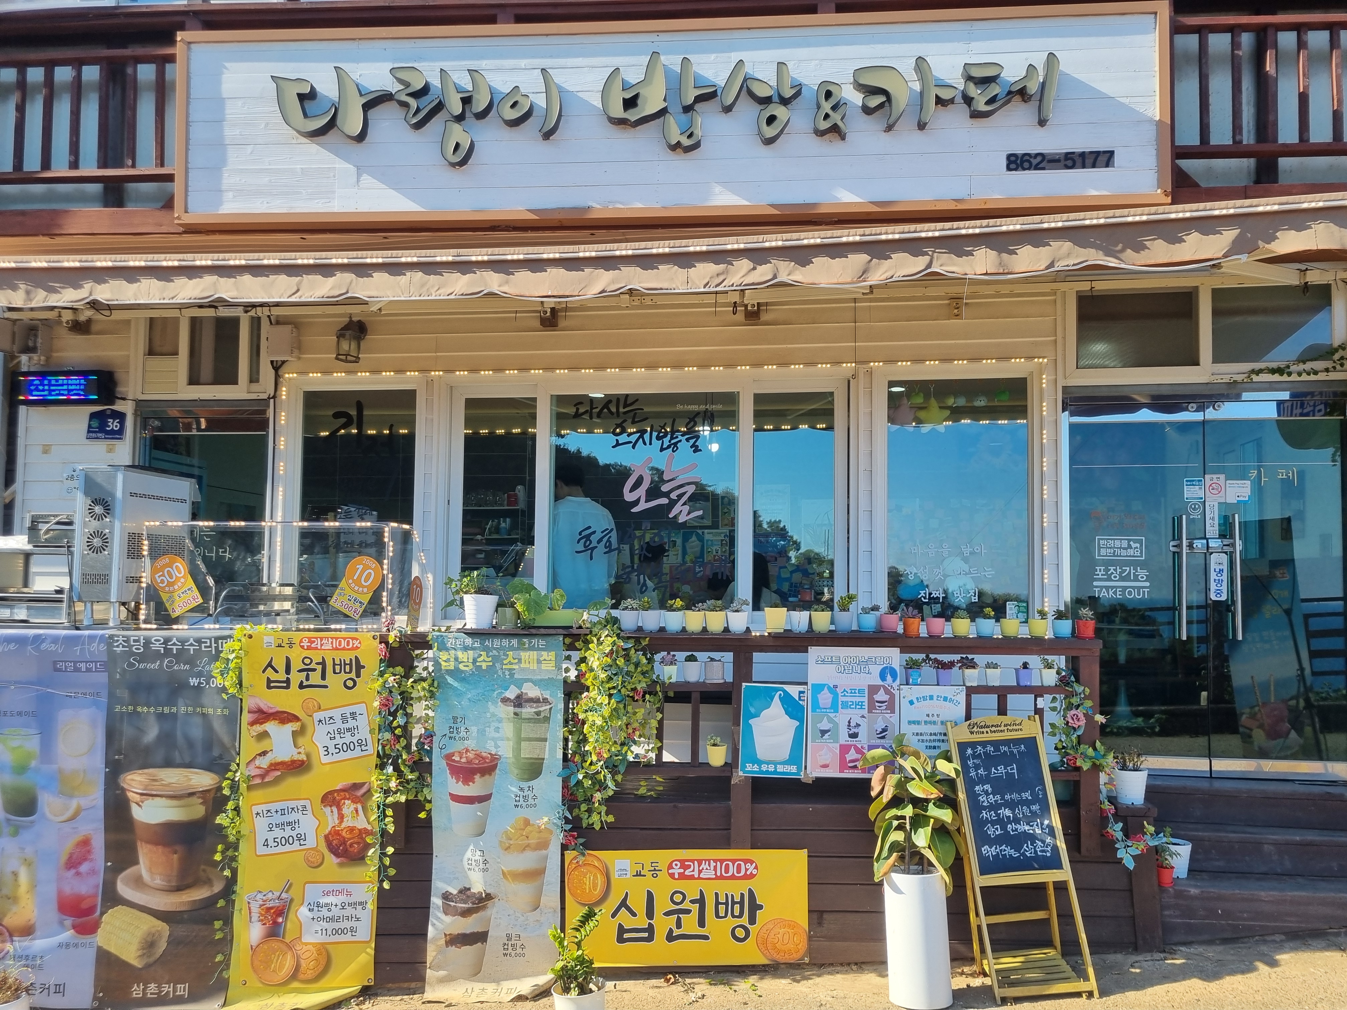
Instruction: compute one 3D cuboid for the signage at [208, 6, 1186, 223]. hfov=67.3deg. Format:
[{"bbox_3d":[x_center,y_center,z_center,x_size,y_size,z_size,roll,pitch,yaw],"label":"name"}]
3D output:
[{"bbox_3d":[-0.069,-2.031,5.315,5.160,1.021,0.130,0,-3,4],"label":"signage"}]

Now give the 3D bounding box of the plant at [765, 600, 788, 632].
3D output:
[{"bbox_3d":[0.473,0.514,4.666,0.106,0.151,0.100,0,-3,3],"label":"plant"}]

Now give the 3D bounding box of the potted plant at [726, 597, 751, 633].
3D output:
[{"bbox_3d":[0.306,0.515,4.740,0.112,0.167,0.108,1,-3,1],"label":"potted plant"}]

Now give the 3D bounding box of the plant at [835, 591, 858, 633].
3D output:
[{"bbox_3d":[0.792,0.497,4.651,0.105,0.184,0.095,0,-3,3],"label":"plant"}]

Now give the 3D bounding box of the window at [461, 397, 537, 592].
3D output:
[{"bbox_3d":[-1.038,-0.047,6.050,0.470,1.200,0.050,0,-3,8],"label":"window"}]

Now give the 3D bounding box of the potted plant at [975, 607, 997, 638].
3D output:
[{"bbox_3d":[1.446,0.543,4.680,0.100,0.145,0.097,1,-3,1],"label":"potted plant"}]

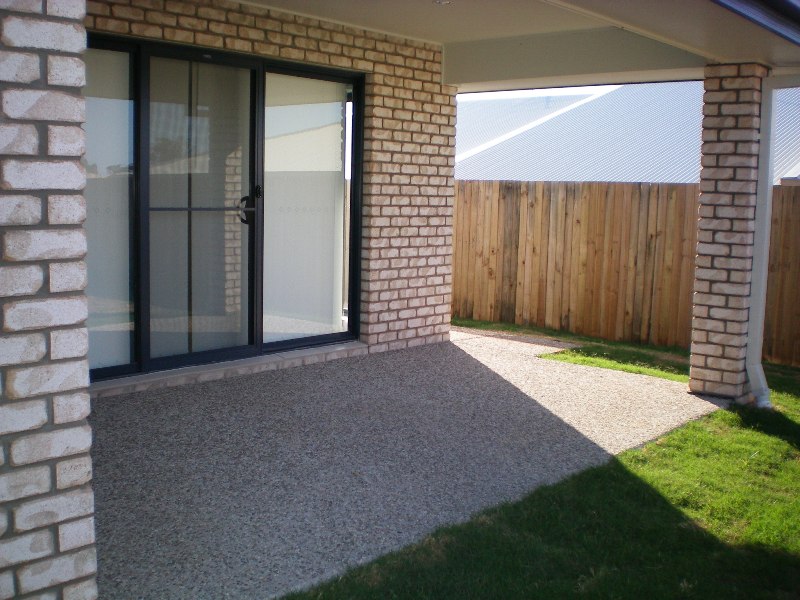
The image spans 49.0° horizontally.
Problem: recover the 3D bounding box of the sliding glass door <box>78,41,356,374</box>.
[{"bbox_3d":[-1.301,-0.631,6.055,0.120,2.129,2.845,7,9,42],"label":"sliding glass door"}]

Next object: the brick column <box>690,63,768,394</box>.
[{"bbox_3d":[2.323,-0.464,6.125,0.348,2.277,0.348,7,9,42],"label":"brick column"}]

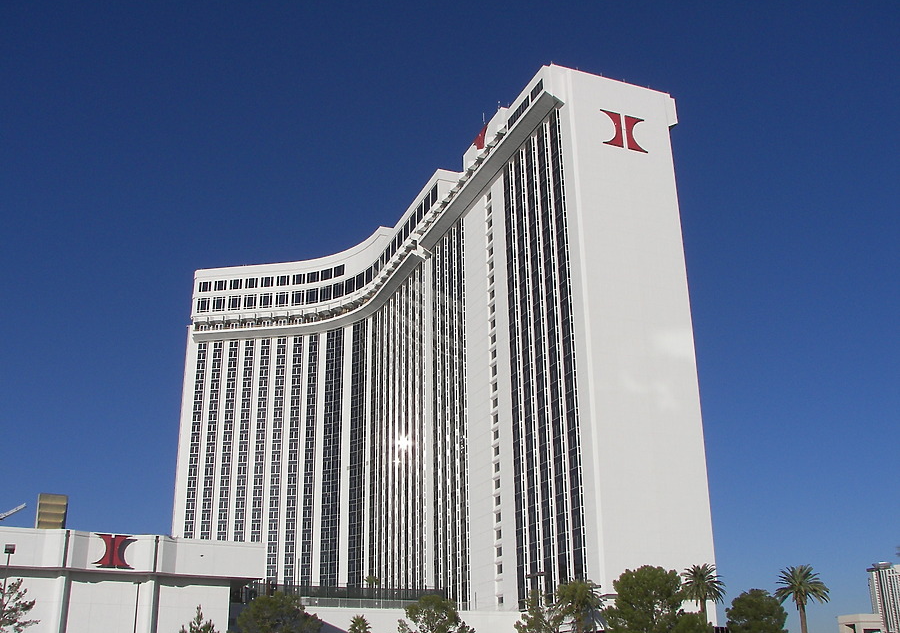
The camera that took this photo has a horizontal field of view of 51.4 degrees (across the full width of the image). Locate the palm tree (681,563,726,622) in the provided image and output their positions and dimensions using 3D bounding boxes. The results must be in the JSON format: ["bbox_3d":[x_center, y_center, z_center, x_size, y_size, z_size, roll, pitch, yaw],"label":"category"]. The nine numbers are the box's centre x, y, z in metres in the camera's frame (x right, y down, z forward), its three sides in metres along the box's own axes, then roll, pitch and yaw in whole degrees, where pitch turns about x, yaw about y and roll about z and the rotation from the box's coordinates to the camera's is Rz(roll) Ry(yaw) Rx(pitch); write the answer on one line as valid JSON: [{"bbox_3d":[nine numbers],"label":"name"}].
[{"bbox_3d":[30.402,34.785,110.125,5.500,11.000,5.500,-6,-21,14],"label":"palm tree"}]

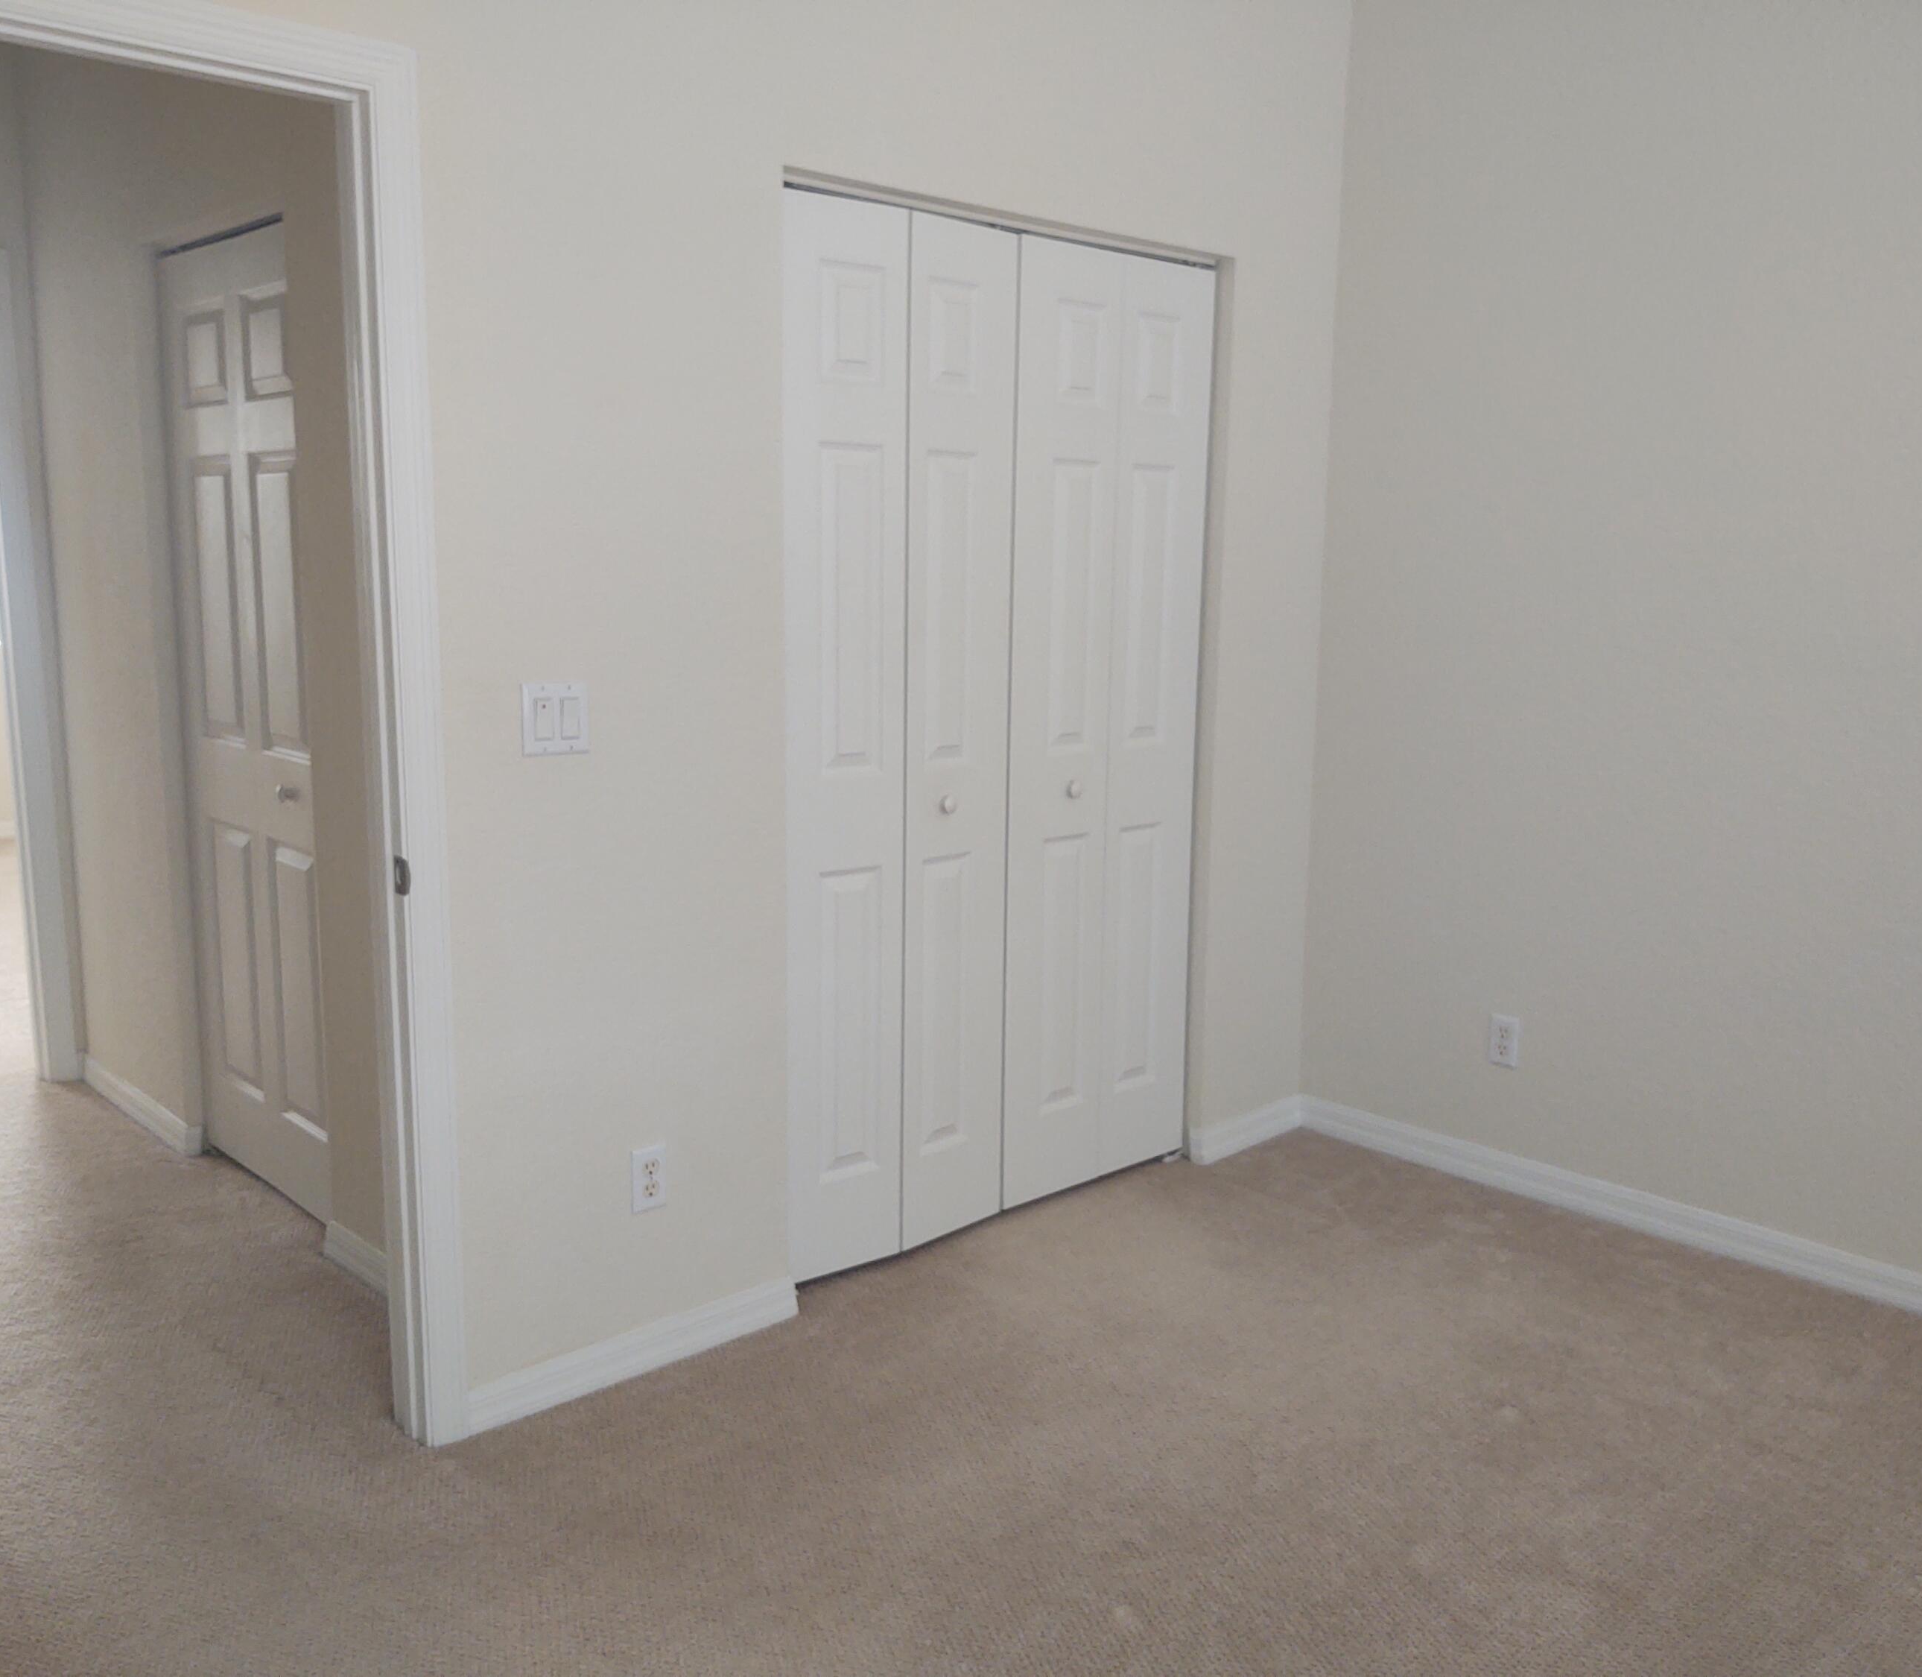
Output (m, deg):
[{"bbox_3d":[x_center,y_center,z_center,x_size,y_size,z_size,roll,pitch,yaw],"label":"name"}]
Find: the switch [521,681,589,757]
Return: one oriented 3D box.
[{"bbox_3d":[-0.638,-0.189,2.765,0.116,0.115,0.011,-8,13,-43],"label":"switch"}]

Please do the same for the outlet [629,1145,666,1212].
[{"bbox_3d":[-0.534,0.589,3.008,0.070,0.114,0.010,-8,13,-43],"label":"outlet"}]

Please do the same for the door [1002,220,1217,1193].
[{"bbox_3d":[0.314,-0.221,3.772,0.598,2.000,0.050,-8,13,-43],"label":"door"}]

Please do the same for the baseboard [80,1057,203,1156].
[{"bbox_3d":[-2.066,0.648,4.343,0.015,0.080,0.780,-8,13,-43],"label":"baseboard"}]

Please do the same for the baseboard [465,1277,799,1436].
[{"bbox_3d":[-0.551,0.890,3.042,0.683,0.078,0.015,-8,13,-43],"label":"baseboard"}]

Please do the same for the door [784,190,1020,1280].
[{"bbox_3d":[-0.126,-0.156,3.353,0.610,2.000,0.057,-8,13,-43],"label":"door"}]

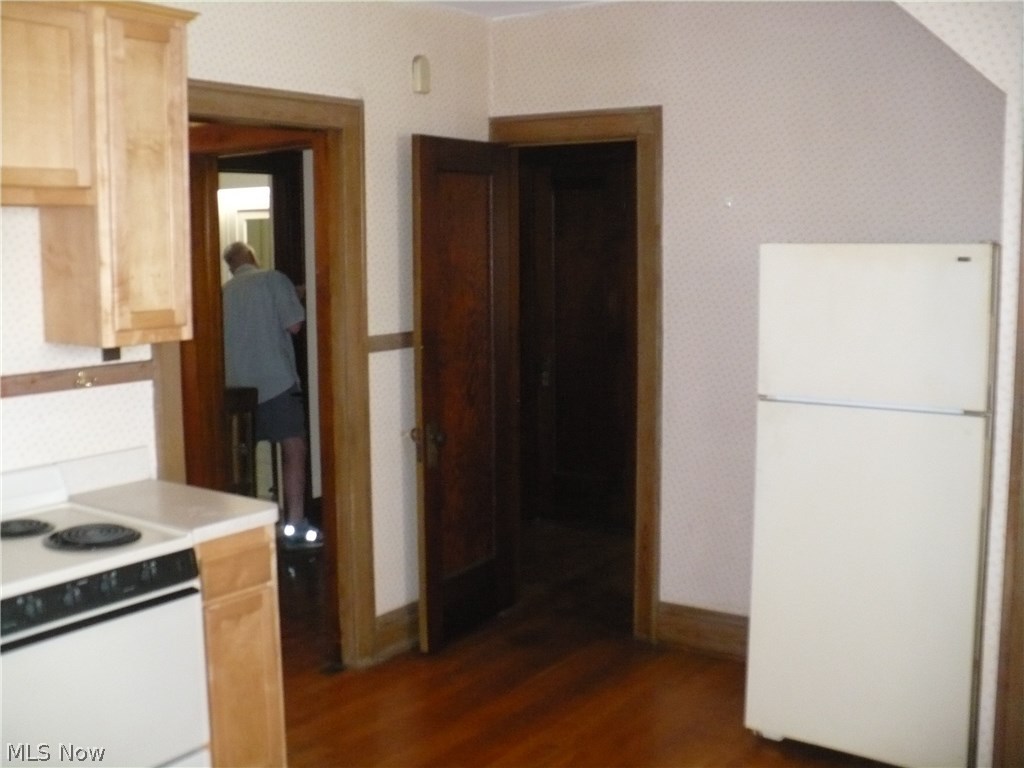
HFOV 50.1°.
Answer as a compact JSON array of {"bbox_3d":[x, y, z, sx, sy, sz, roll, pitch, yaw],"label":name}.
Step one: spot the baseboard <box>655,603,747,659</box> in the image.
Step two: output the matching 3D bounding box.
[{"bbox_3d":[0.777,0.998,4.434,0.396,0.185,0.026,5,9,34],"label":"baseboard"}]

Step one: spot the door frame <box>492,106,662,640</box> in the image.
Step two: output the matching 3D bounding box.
[{"bbox_3d":[0.255,-0.033,4.643,0.820,2.185,0.040,5,9,34],"label":"door frame"}]

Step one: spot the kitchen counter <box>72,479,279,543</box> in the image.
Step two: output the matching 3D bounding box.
[{"bbox_3d":[-0.972,0.353,3.119,0.602,0.046,0.302,5,9,34],"label":"kitchen counter"}]

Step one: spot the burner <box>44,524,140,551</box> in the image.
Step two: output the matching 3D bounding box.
[{"bbox_3d":[-1.039,0.375,2.722,0.226,0.022,0.226,0,7,0],"label":"burner"}]

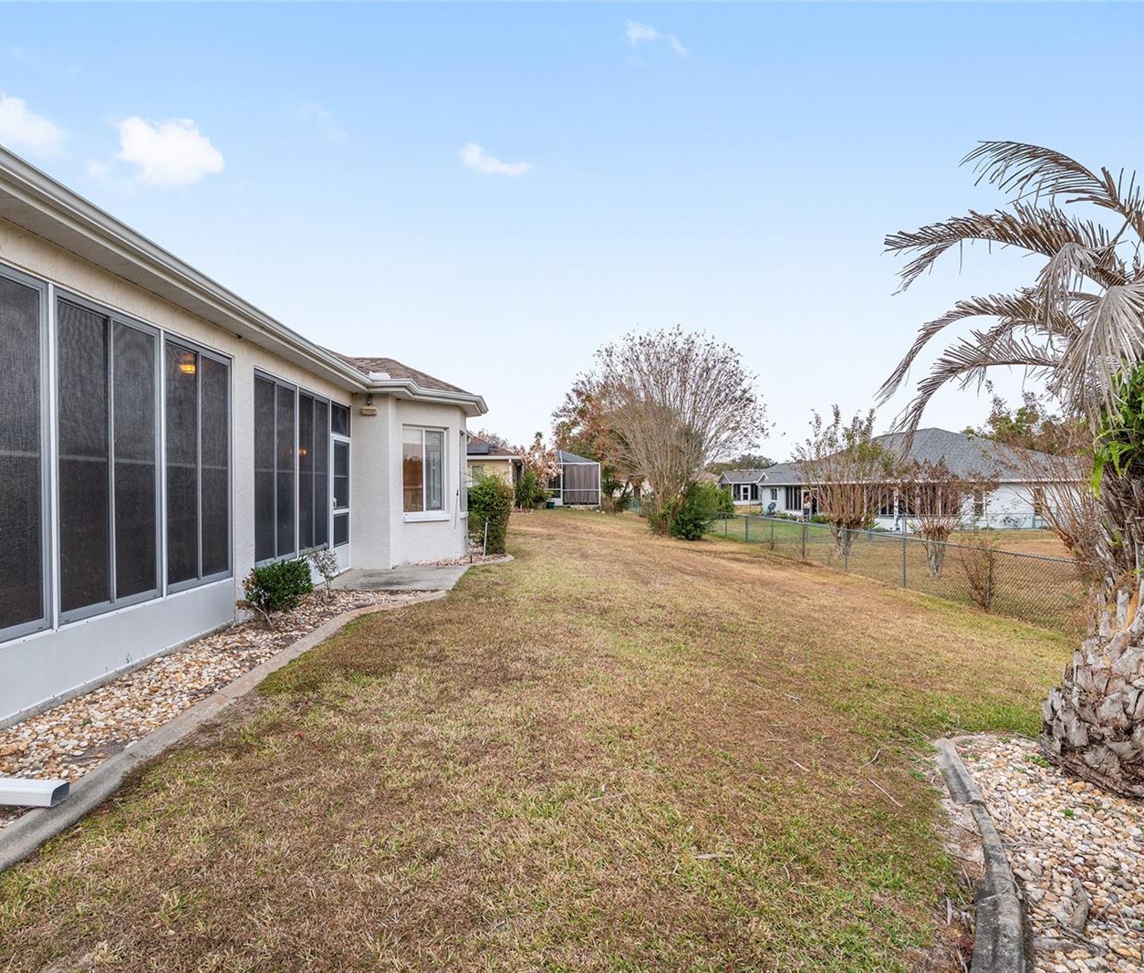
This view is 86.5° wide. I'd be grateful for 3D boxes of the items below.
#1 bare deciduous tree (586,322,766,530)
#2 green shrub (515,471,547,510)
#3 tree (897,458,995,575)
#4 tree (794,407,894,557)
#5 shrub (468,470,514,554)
[{"bbox_3d":[4.159,-2.228,24.500,7.400,8.300,7.000,0,0,0],"label":"bare deciduous tree"},{"bbox_3d":[-2.177,0.221,31.800,1.750,2.050,1.700,0,0,0],"label":"green shrub"},{"bbox_3d":[10.460,0.851,17.000,2.750,3.280,2.700,0,0,0],"label":"tree"},{"bbox_3d":[9.842,-0.153,22.000,3.600,5.400,3.500,0,0,0],"label":"tree"},{"bbox_3d":[-1.725,0.531,12.600,1.050,1.680,1.100,0,0,0],"label":"shrub"}]

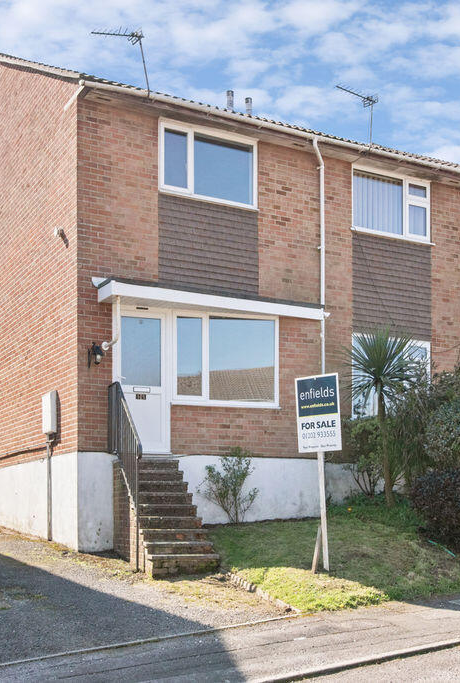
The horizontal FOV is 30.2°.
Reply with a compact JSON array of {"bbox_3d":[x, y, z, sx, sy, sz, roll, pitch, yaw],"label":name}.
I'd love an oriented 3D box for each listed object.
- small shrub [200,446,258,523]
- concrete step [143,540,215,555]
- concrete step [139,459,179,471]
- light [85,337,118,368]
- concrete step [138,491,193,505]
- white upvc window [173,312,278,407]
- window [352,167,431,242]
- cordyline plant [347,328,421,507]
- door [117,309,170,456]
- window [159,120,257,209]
[{"bbox_3d":[-0.021,1.991,11.800,0.830,1.070,0.700,0,-2,0],"label":"small shrub"},{"bbox_3d":[-0.635,2.511,10.329,0.830,0.155,0.260,1,-3,-20],"label":"concrete step"},{"bbox_3d":[-1.123,1.698,11.611,0.830,0.155,0.260,1,-3,-20],"label":"concrete step"},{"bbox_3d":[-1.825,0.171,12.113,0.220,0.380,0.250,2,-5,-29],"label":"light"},{"bbox_3d":[-0.917,2.064,11.098,0.830,0.155,0.260,1,-3,-20],"label":"concrete step"},{"bbox_3d":[-0.055,0.263,12.129,1.564,1.321,0.120,1,-3,-17],"label":"white upvc window"},{"bbox_3d":[2.797,-2.378,14.869,1.750,1.104,0.120,2,-5,-29],"label":"window"},{"bbox_3d":[2.284,1.131,12.700,1.100,2.620,1.100,0,-2,0],"label":"cordyline plant"},{"bbox_3d":[-1.213,0.549,11.786,0.752,1.975,0.100,1,-3,-17],"label":"door"},{"bbox_3d":[-0.306,-2.530,12.296,1.576,1.041,0.120,1,-3,-26],"label":"window"}]

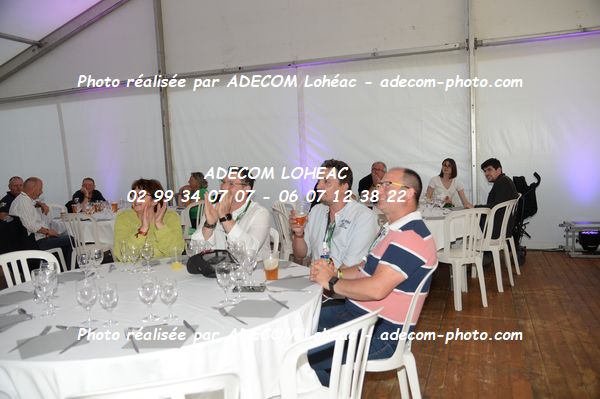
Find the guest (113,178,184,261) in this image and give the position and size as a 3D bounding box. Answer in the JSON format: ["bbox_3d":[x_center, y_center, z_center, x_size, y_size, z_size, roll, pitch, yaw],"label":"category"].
[{"bbox_3d":[-0.938,0.496,3.109,0.520,1.260,0.760,-3,5,-9],"label":"guest"}]

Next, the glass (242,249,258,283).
[{"bbox_3d":[-0.264,0.355,2.451,0.074,0.182,0.074,-3,5,0],"label":"glass"}]

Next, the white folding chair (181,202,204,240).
[{"bbox_3d":[-1.269,0.469,6.005,0.540,0.860,0.460,2,6,41],"label":"white folding chair"}]

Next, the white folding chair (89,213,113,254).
[{"bbox_3d":[-2.135,0.583,5.055,0.450,0.850,0.520,-1,5,16],"label":"white folding chair"}]

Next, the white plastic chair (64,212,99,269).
[{"bbox_3d":[-2.481,0.595,5.673,0.480,0.880,0.530,-1,5,21],"label":"white plastic chair"}]

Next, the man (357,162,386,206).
[{"bbox_3d":[0.960,0.178,5.638,0.530,1.290,0.780,-3,5,-3],"label":"man"}]

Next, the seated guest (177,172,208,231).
[{"bbox_3d":[-1.369,0.275,6.089,0.750,1.240,0.480,0,5,29],"label":"seated guest"}]

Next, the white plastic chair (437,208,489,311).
[{"bbox_3d":[1.439,0.513,4.288,0.480,0.880,0.530,-4,5,-14],"label":"white plastic chair"}]

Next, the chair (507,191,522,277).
[{"bbox_3d":[2.180,0.379,5.124,0.520,0.850,0.450,-2,5,4],"label":"chair"}]

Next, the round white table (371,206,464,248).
[{"bbox_3d":[1.103,0.488,5.009,1.560,0.750,1.560,-3,5,0],"label":"round white table"}]

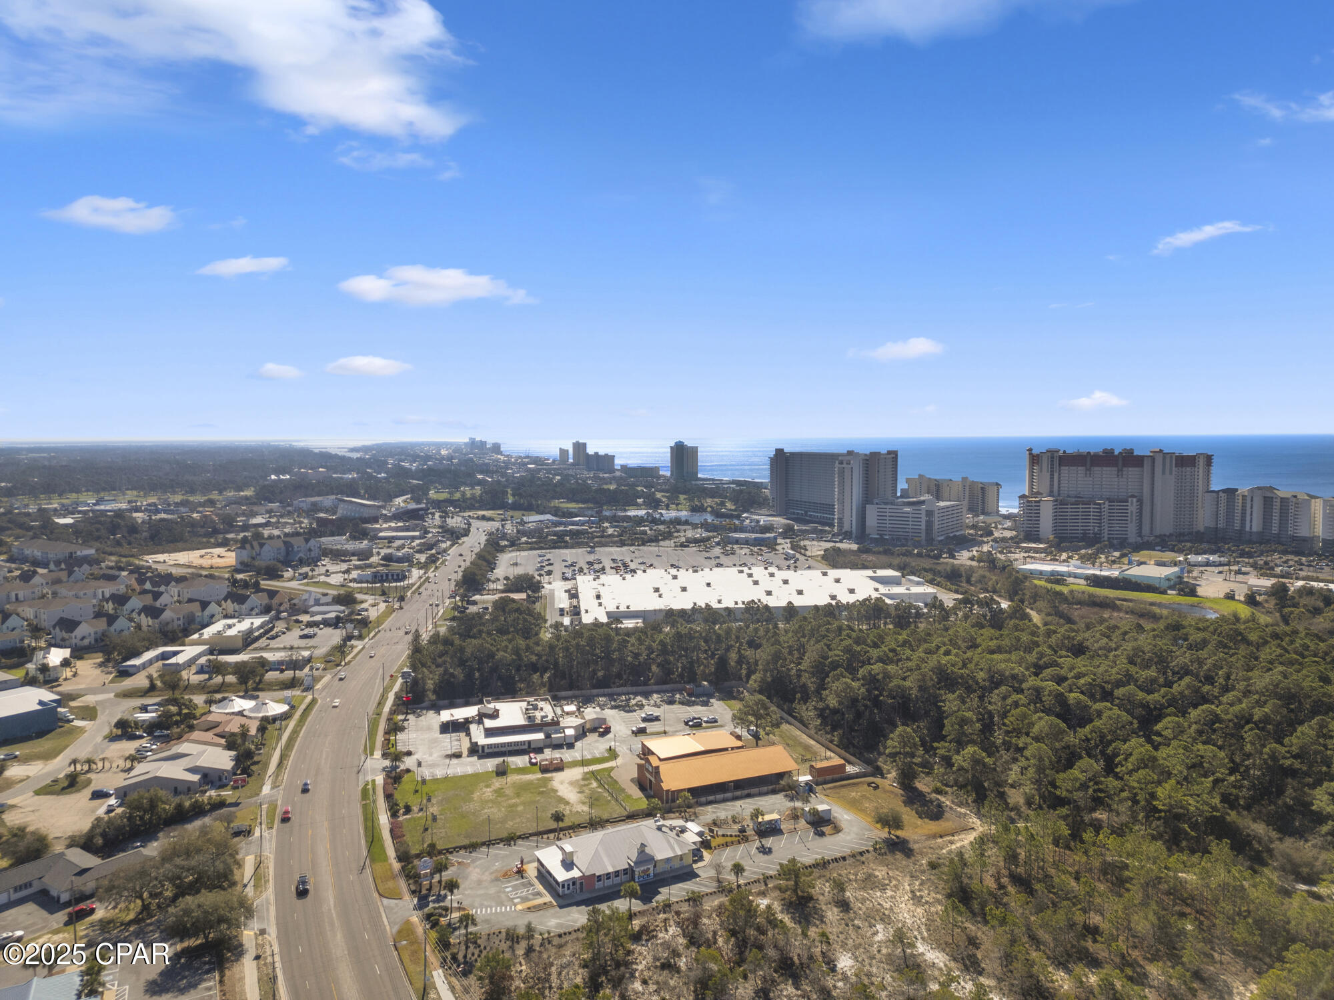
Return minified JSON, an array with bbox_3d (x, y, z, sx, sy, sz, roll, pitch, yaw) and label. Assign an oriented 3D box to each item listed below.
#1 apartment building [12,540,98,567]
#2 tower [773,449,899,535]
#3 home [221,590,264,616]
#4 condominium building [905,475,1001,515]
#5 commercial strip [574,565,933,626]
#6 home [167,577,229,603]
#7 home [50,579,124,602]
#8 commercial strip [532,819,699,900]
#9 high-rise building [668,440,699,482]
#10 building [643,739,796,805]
[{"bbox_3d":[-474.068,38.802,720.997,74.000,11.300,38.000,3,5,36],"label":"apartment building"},{"bbox_3d":[164.912,-12.883,941.535,82.000,74.000,262.000,-1,4,-15],"label":"tower"},{"bbox_3d":[-221.082,54.450,485.487,21.500,9.800,12.300,3,5,36],"label":"home"},{"bbox_3d":[343.976,-7.330,1106.416,25.000,37.000,168.000,-2,4,-18],"label":"condominium building"},{"bbox_3d":[49.312,51.852,500.314,191.000,9.000,148.000,-1,4,-6],"label":"commercial strip"},{"bbox_3d":[-265.795,51.807,523.730,27.000,10.300,23.000,2,5,34],"label":"home"},{"bbox_3d":[-326.807,52.343,522.363,25.000,10.300,27.500,3,5,36],"label":"home"},{"bbox_3d":[-10.108,74.455,197.809,32.200,7.600,17.500,-3,5,-27],"label":"commercial strip"},{"bbox_3d":[32.451,-76.300,1834.218,55.000,76.000,36.000,-1,4,-10],"label":"high-rise building"},{"bbox_3d":[13.469,70.641,244.214,37.500,8.300,19.000,-2,4,-21],"label":"building"}]

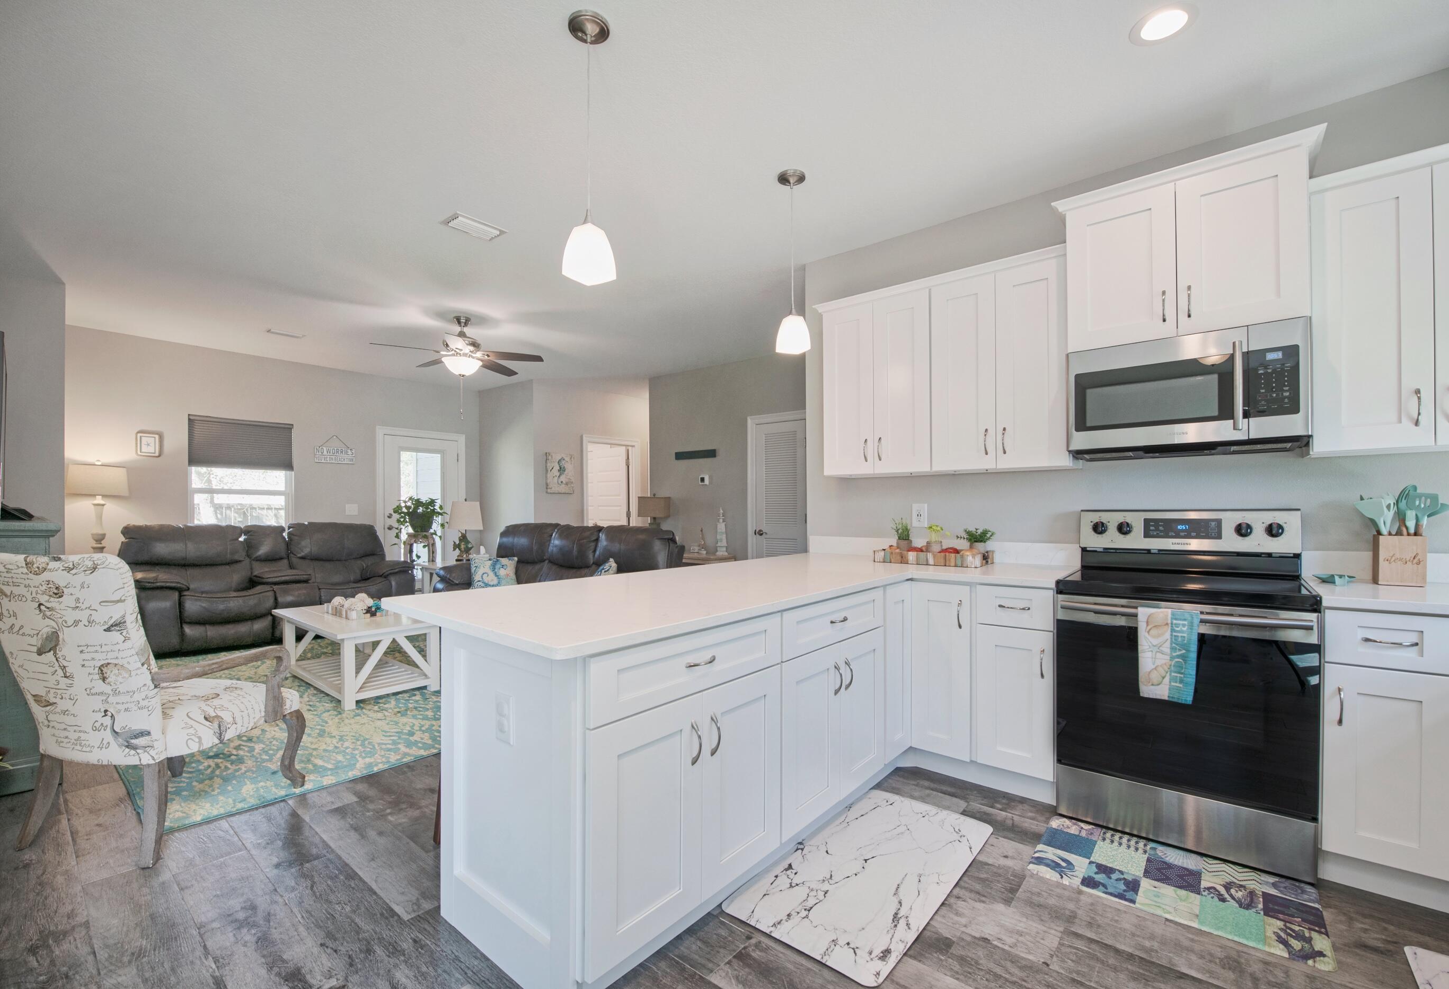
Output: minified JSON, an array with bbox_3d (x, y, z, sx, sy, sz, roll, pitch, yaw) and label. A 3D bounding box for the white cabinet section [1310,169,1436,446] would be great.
[{"bbox_3d":[2.266,-0.596,2.061,0.290,0.913,0.322,-1,-2,40],"label":"white cabinet section"}]

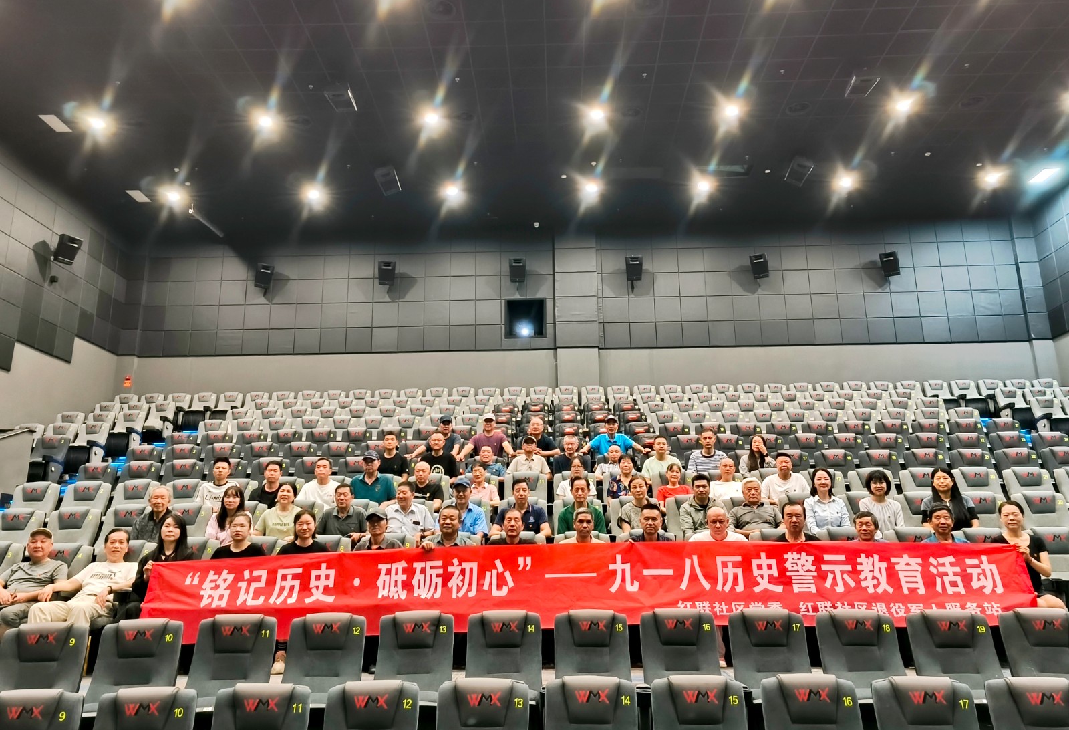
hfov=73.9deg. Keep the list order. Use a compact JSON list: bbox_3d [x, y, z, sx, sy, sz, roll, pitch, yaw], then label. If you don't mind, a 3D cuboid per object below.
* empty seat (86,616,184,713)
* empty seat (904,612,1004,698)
[{"bbox_3d":[-2.445,2.056,4.195,0.560,1.000,0.650,0,-13,-4],"label":"empty seat"},{"bbox_3d":[2.623,1.965,4.188,0.540,0.950,0.680,-2,-13,6],"label":"empty seat"}]

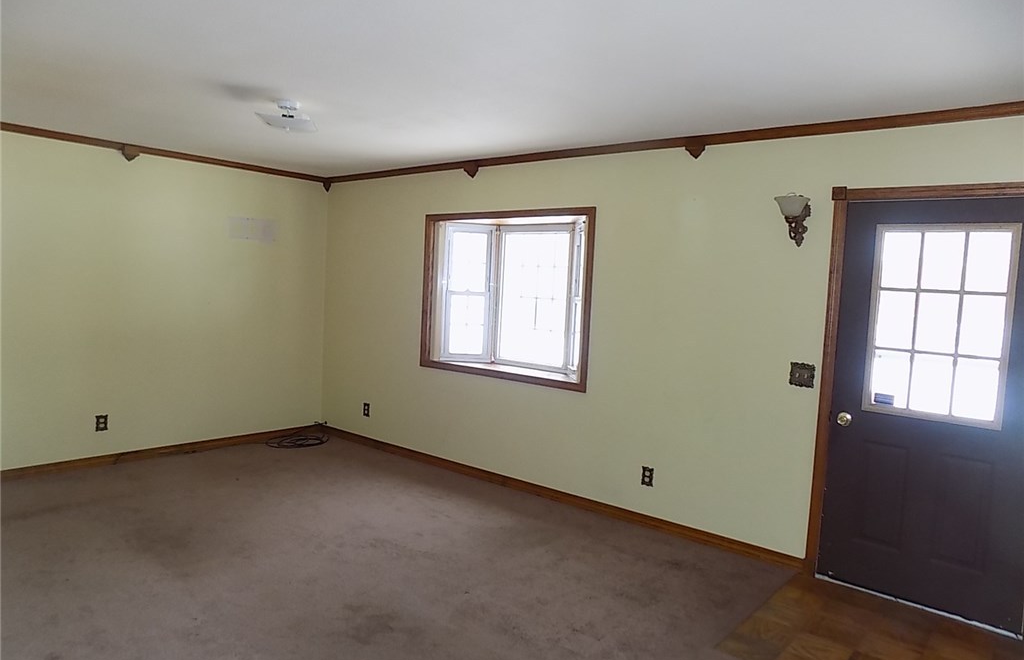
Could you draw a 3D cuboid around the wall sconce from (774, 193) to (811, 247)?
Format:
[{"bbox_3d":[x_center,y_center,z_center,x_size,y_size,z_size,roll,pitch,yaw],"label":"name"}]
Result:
[{"bbox_3d":[1.515,-0.596,3.658,0.182,0.280,0.230,6,5,39],"label":"wall sconce"}]

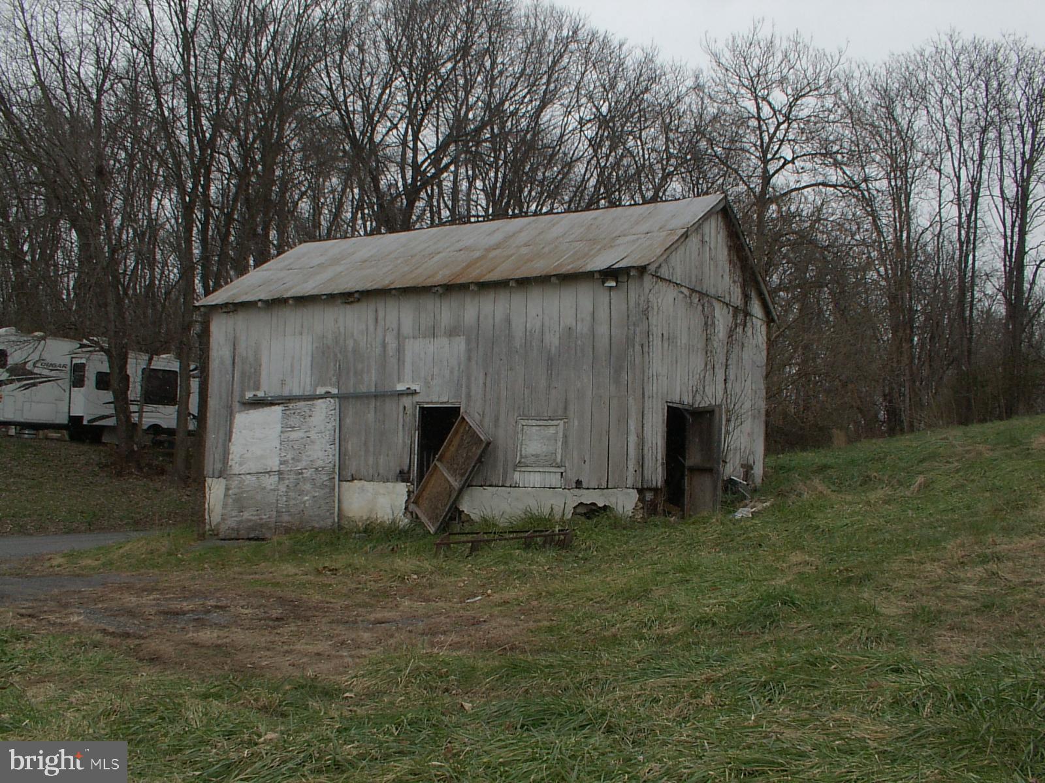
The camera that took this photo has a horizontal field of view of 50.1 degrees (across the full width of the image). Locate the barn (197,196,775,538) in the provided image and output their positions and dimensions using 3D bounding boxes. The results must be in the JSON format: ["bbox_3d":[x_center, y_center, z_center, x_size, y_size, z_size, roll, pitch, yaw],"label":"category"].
[{"bbox_3d":[-0.685,-0.373,21.771,9.623,5.957,6.077,-1,-5,31],"label":"barn"}]

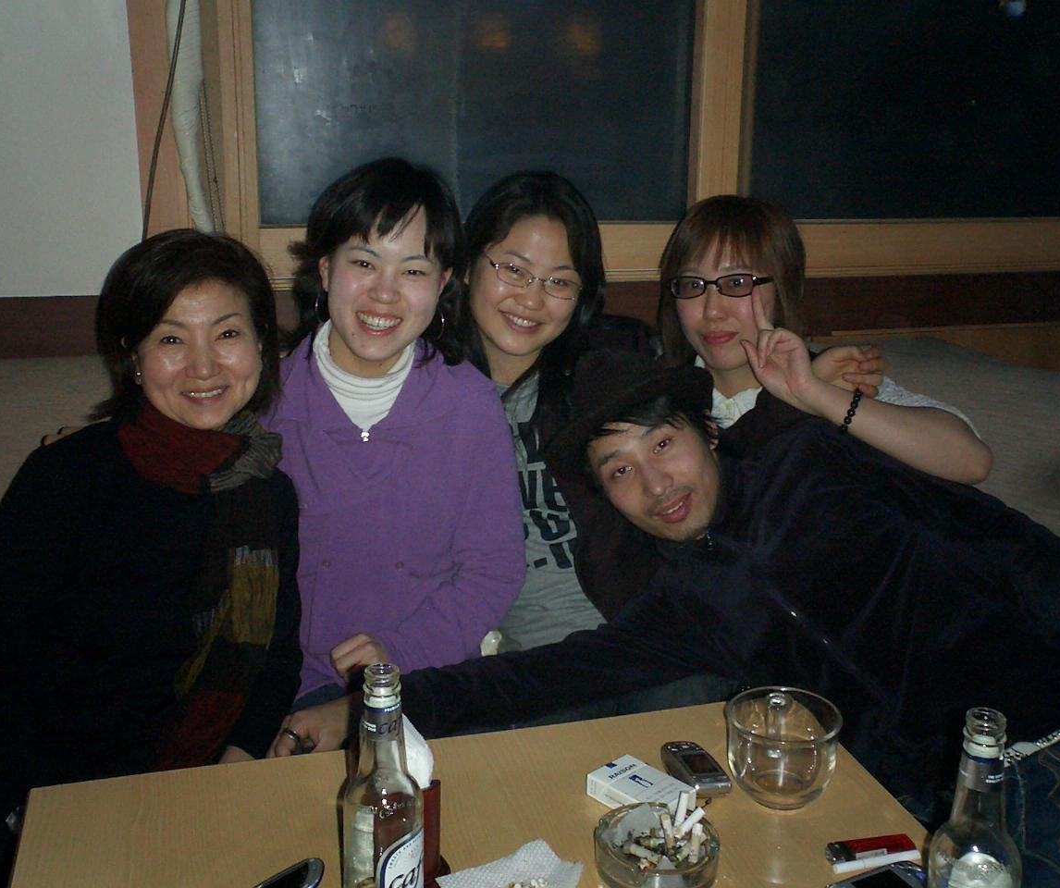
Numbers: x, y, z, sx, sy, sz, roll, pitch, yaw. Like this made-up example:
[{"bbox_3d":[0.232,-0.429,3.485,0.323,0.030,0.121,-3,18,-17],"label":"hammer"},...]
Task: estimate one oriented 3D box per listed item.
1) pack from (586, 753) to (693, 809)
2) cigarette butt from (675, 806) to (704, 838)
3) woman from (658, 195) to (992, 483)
[{"bbox_3d":[0.106,0.332,1.205,0.056,0.022,0.087,-14,21,-41],"label":"pack"},{"bbox_3d":[0.142,0.336,1.123,0.032,0.008,0.008,-43,19,2],"label":"cigarette butt"},{"bbox_3d":[0.304,0.298,1.692,0.540,1.200,0.650,3,16,7],"label":"woman"}]

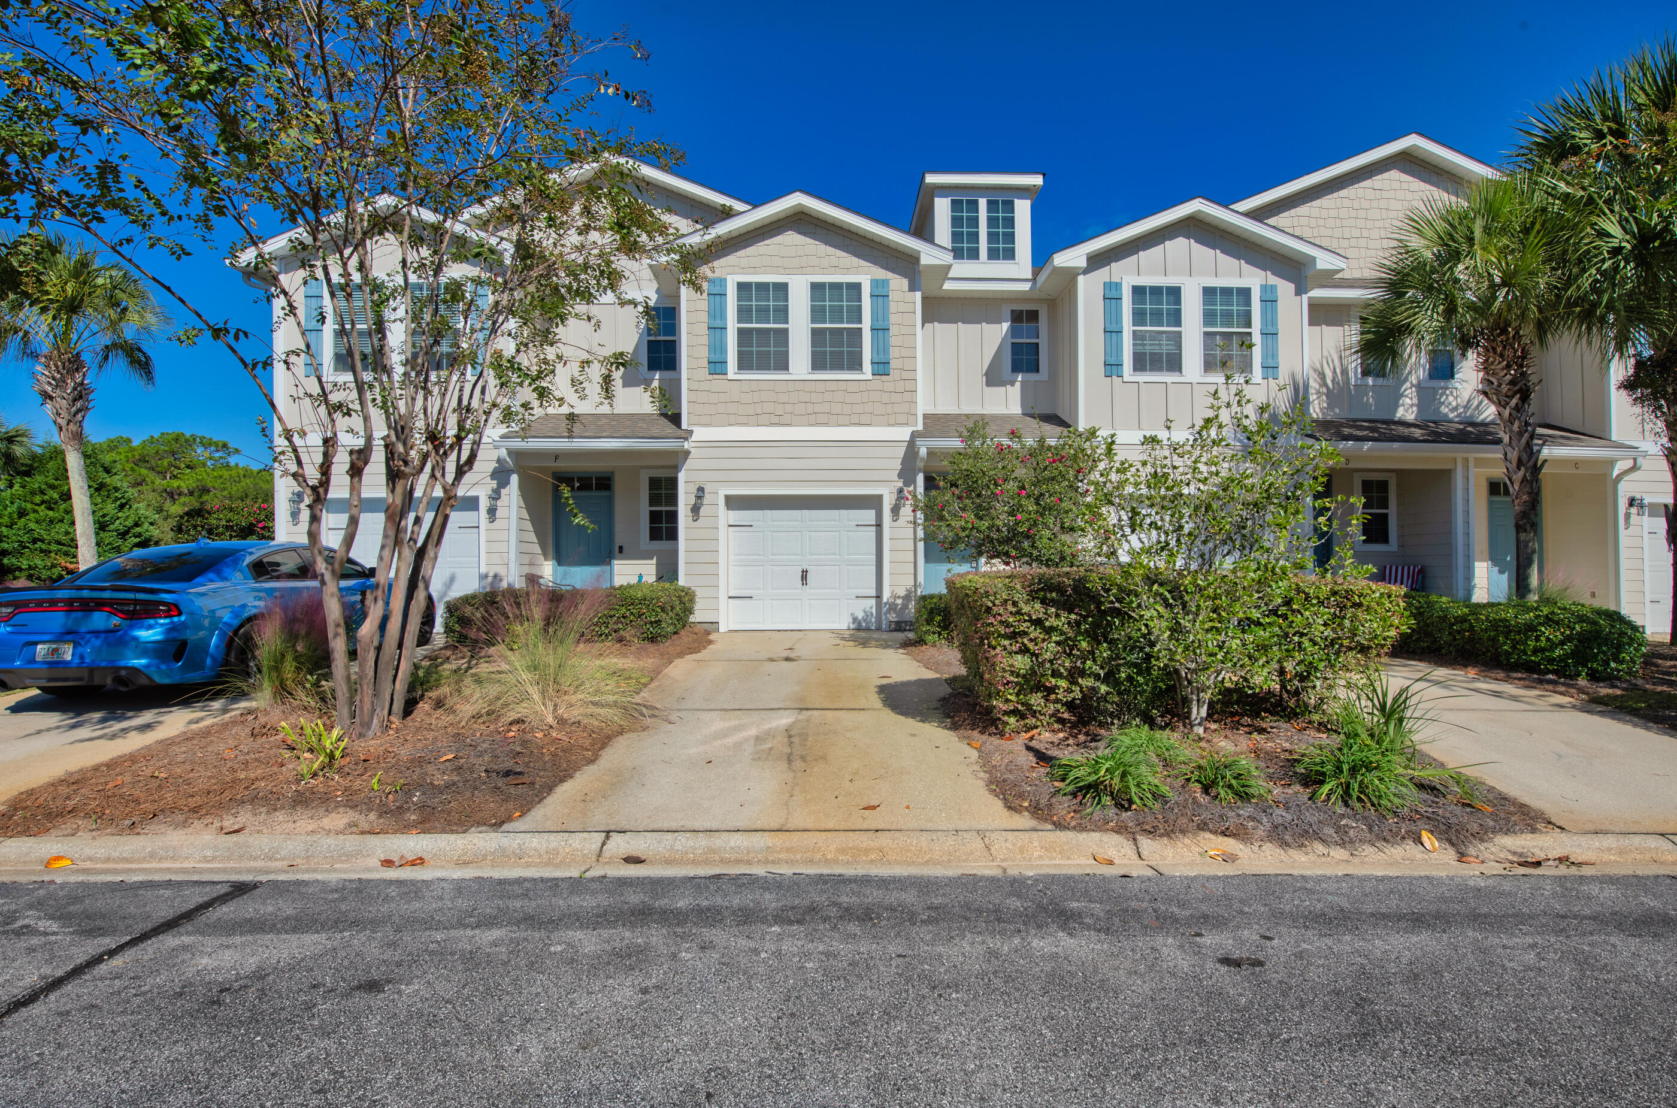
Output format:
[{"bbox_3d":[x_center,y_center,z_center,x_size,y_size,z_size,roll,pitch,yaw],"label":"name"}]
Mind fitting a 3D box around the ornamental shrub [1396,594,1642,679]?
[{"bbox_3d":[8.020,0.920,9.620,1.400,0.800,2.500,0,0,-33],"label":"ornamental shrub"}]

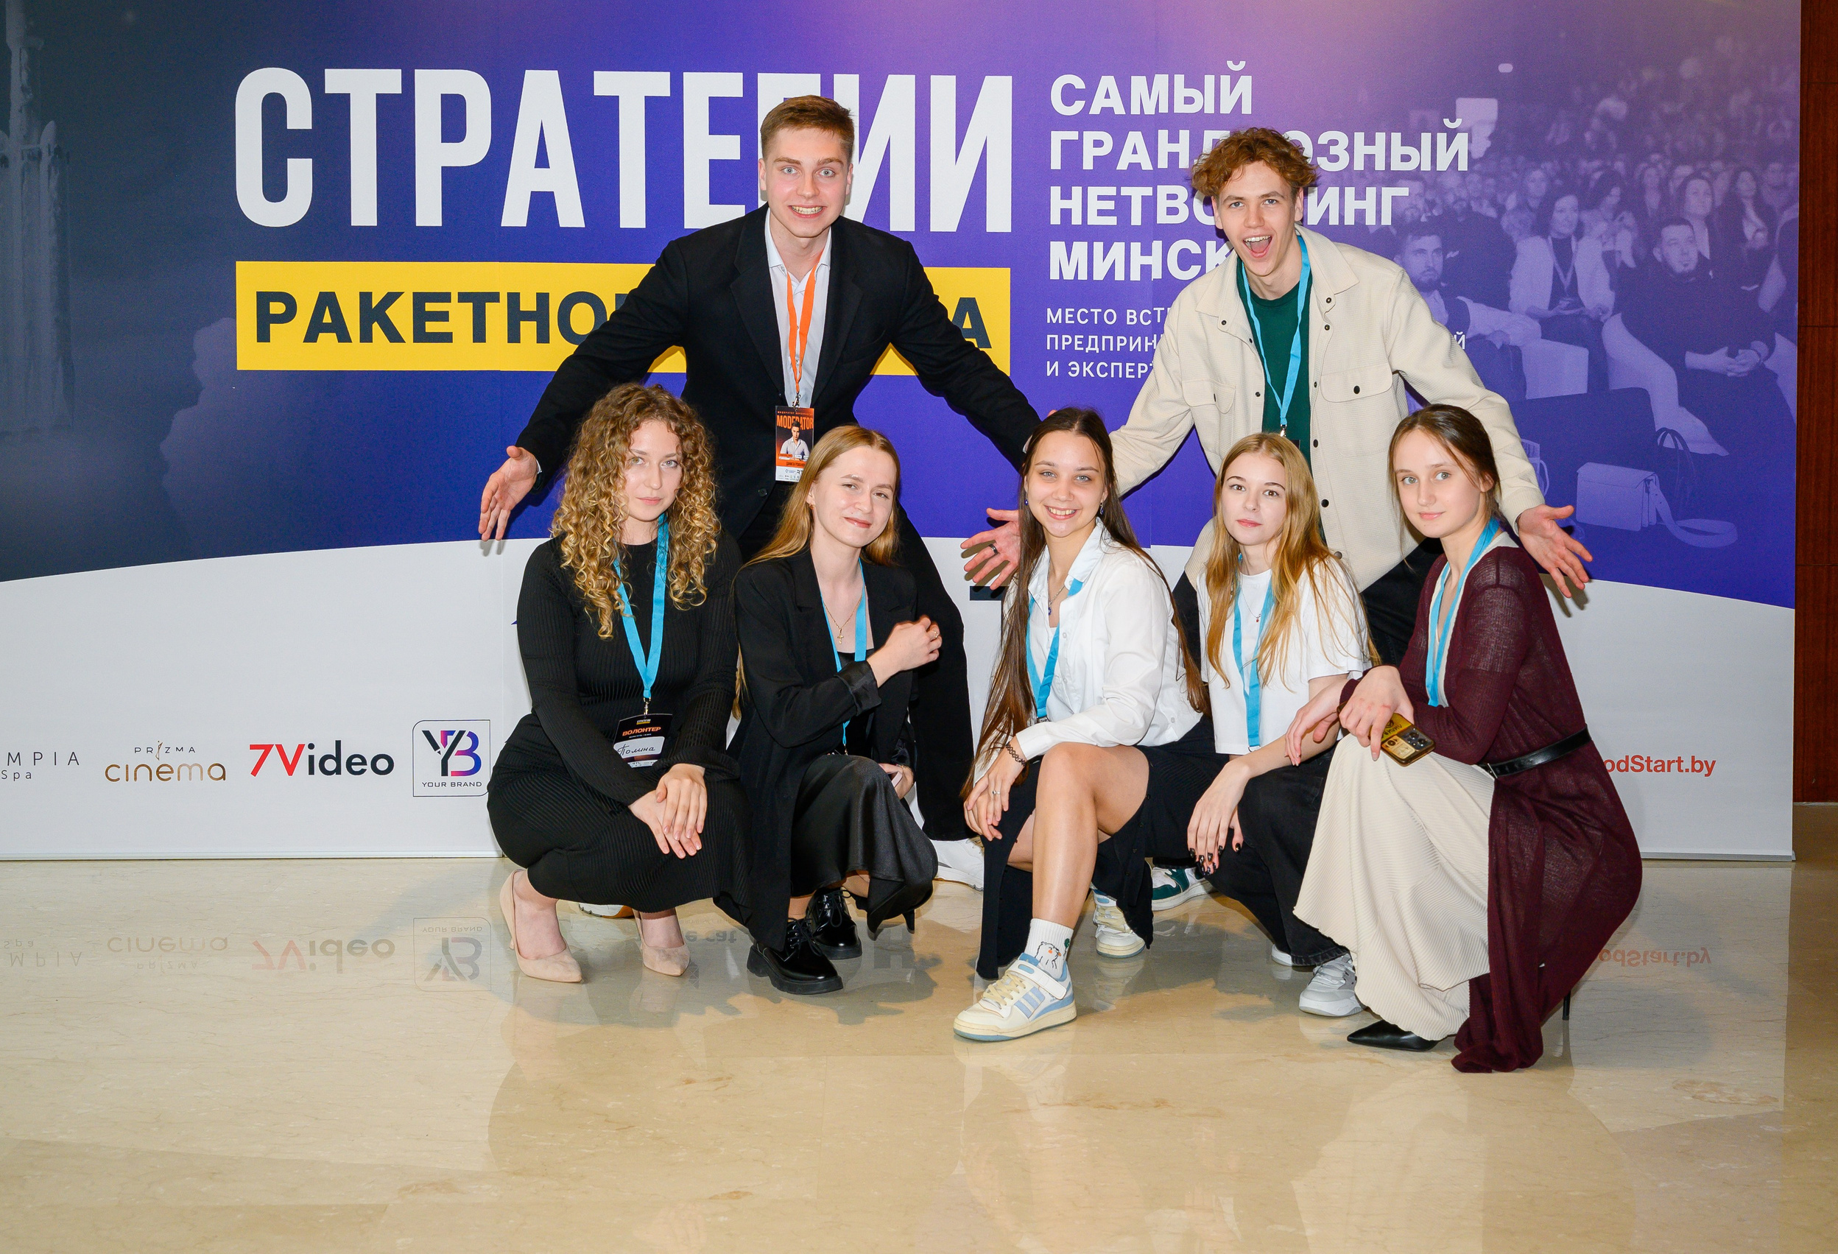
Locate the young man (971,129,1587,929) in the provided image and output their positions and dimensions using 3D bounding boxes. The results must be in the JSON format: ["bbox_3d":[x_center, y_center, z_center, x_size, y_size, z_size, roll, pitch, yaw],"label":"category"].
[{"bbox_3d":[0.683,-0.151,3.870,1.140,1.513,0.700,1,5,10],"label":"young man"}]

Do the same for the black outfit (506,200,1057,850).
[{"bbox_3d":[-0.272,-0.115,3.900,1.000,1.335,0.600,0,5,-3],"label":"black outfit"}]

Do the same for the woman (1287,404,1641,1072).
[{"bbox_3d":[0.904,0.158,3.380,0.600,1.050,0.440,-3,6,-28],"label":"woman"}]

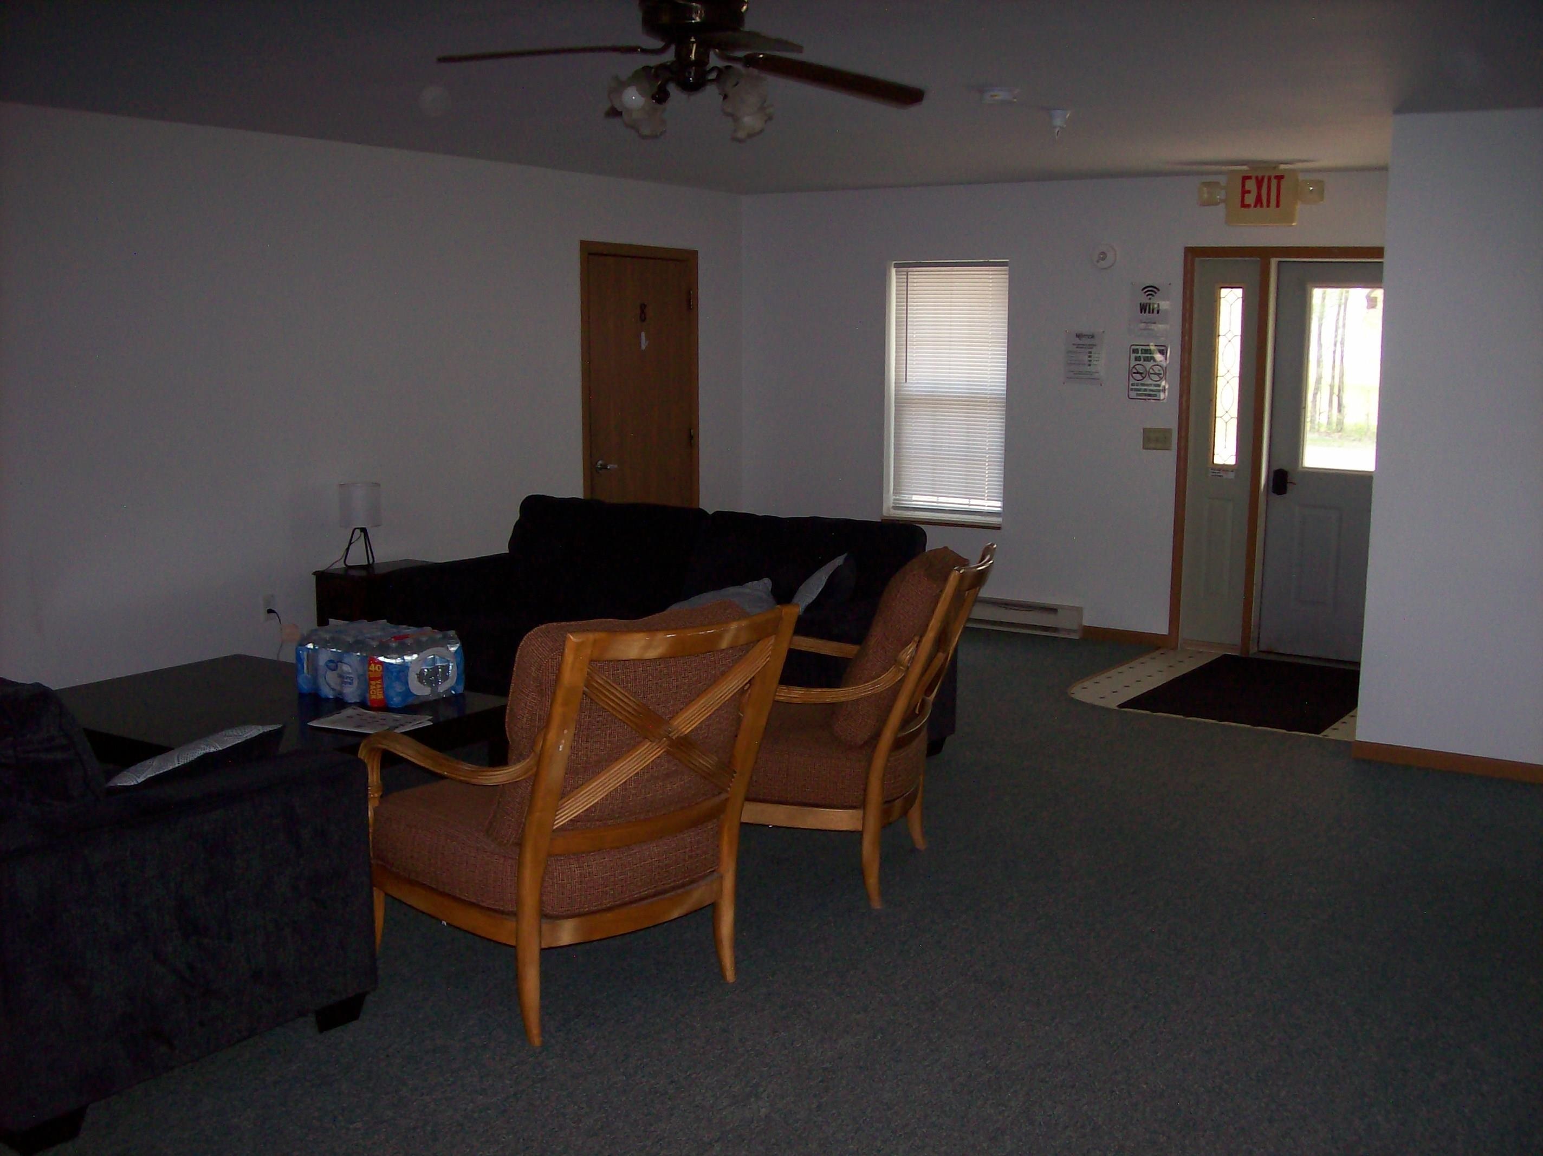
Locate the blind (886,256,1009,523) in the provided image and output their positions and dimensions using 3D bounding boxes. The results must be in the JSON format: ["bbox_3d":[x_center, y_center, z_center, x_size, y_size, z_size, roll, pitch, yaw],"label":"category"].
[{"bbox_3d":[1.006,-1.061,9.036,0.746,1.403,0.050,6,11,33],"label":"blind"}]

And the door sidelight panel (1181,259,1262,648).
[{"bbox_3d":[2.287,-0.612,8.213,0.342,2.020,0.070,6,11,33],"label":"door sidelight panel"}]

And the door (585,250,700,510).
[{"bbox_3d":[-0.712,-0.784,8.961,0.080,2.095,1.044,6,11,33],"label":"door"}]

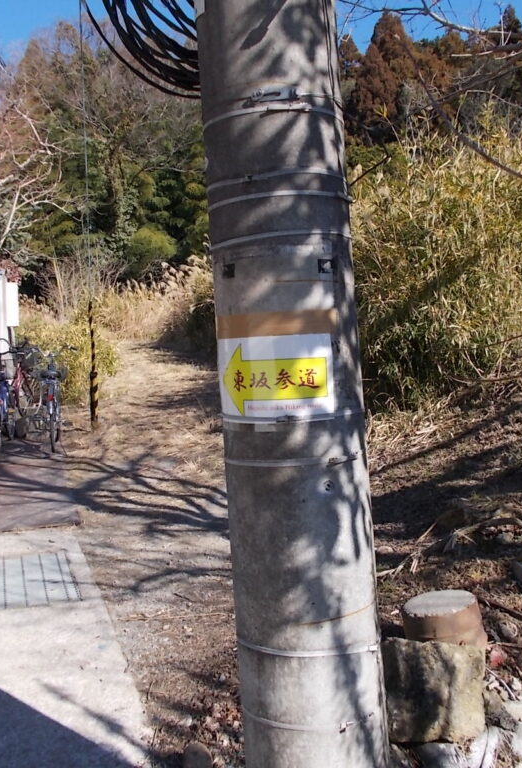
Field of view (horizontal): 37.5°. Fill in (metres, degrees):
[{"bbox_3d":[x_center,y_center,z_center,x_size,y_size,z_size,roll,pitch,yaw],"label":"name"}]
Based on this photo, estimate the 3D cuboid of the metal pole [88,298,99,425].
[{"bbox_3d":[-2.230,-0.290,10.150,0.100,1.680,0.100,-2,2,-12],"label":"metal pole"}]

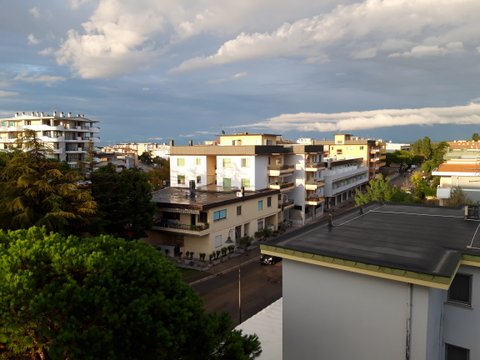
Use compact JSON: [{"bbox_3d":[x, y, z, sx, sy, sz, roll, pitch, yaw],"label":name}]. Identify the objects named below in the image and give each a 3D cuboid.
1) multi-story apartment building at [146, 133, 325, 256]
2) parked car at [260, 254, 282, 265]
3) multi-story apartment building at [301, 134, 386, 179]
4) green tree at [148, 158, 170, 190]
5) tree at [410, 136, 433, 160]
[{"bbox_3d":[-0.388,0.135,63.284,18.800,16.300,38.000,3,7,32],"label":"multi-story apartment building"},{"bbox_3d":[4.263,9.351,45.096,1.750,1.470,4.200,3,7,32],"label":"parked car"},{"bbox_3d":[39.100,-7.129,132.933,22.000,17.300,29.000,3,7,32],"label":"multi-story apartment building"},{"bbox_3d":[-18.311,0.835,82.467,7.000,11.200,7.000,3,7,32],"label":"green tree"},{"bbox_3d":[90.624,-12.019,179.679,10.500,18.000,10.500,3,7,32],"label":"tree"}]

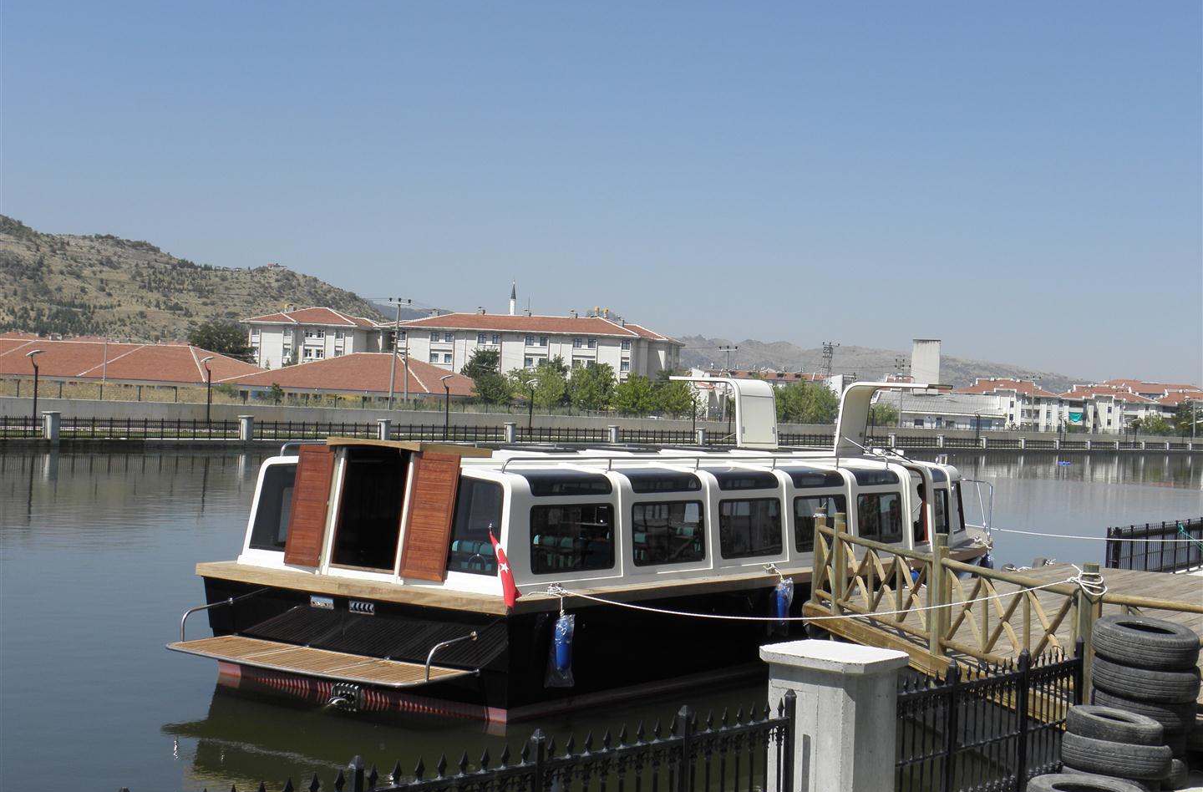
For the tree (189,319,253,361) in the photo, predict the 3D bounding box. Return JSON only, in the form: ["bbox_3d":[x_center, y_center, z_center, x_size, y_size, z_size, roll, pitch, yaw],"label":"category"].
[{"bbox_3d":[-49.825,-4.681,232.000,8.600,10.800,8.600,3,0,0],"label":"tree"}]

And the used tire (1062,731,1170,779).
[{"bbox_3d":[3.054,2.116,10.510,0.630,0.205,0.630,3,0,0],"label":"used tire"}]

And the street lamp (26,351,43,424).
[{"bbox_3d":[-24.589,-0.122,77.000,0.800,3.750,0.300,2,-1,30],"label":"street lamp"}]

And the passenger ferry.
[{"bbox_3d":[1.024,1.254,19.122,3.528,2.940,12.789,2,-1,35],"label":"passenger ferry"}]

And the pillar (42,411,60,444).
[{"bbox_3d":[-22.646,1.258,73.000,0.550,1.280,0.550,2,-1,30],"label":"pillar"}]

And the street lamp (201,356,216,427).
[{"bbox_3d":[-19.062,-0.228,86.000,0.720,3.450,0.450,3,0,29],"label":"street lamp"}]

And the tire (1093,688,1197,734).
[{"bbox_3d":[3.448,1.984,11.250,0.660,0.200,0.660,2,0,0],"label":"tire"}]

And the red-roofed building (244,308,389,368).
[{"bbox_3d":[-44.600,-6.176,274.000,18.500,14.600,15.000,3,0,14],"label":"red-roofed building"}]

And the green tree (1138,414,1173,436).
[{"bbox_3d":[95.343,5.636,305.000,6.000,5.500,6.000,3,0,0],"label":"green tree"}]

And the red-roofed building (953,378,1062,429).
[{"bbox_3d":[88.883,2.428,388.000,23.500,12.400,14.000,3,0,0],"label":"red-roofed building"}]

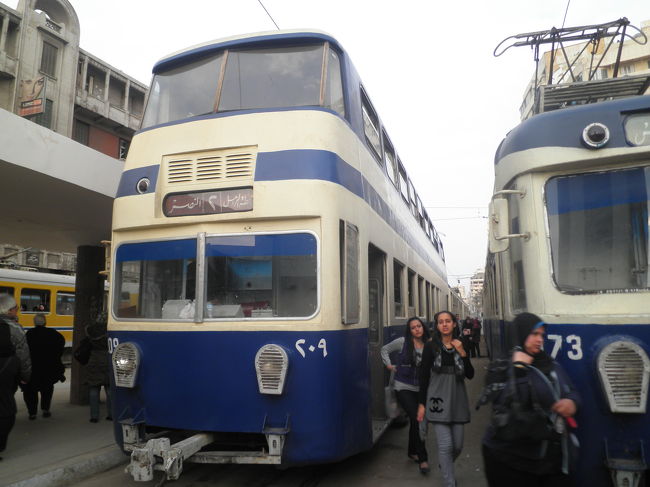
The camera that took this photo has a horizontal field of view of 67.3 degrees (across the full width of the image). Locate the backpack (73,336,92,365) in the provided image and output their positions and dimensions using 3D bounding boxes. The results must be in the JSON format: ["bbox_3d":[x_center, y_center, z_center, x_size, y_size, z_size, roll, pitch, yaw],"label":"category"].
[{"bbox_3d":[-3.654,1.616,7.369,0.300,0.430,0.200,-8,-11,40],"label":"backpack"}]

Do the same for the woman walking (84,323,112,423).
[{"bbox_3d":[-3.437,1.875,7.410,0.500,1.590,0.400,0,-9,-6],"label":"woman walking"}]

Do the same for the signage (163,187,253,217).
[{"bbox_3d":[-1.032,-0.355,4.256,0.885,0.219,0.060,-3,-9,17],"label":"signage"}]

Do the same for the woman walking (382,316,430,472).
[{"bbox_3d":[0.964,1.658,5.489,0.560,1.610,0.450,0,-9,-5],"label":"woman walking"}]

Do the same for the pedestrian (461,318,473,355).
[{"bbox_3d":[5.691,3.729,19.463,0.500,1.600,0.380,-3,-9,14],"label":"pedestrian"}]

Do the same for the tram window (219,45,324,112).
[{"bbox_3d":[-0.489,-1.573,4.609,0.987,0.708,0.100,-2,-21,7],"label":"tram window"}]

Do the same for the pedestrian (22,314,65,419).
[{"bbox_3d":[-4.466,1.933,7.773,0.600,1.610,0.400,1,-9,-13],"label":"pedestrian"}]

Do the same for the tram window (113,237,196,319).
[{"bbox_3d":[-1.512,0.324,4.324,0.965,0.735,0.070,-5,-9,24],"label":"tram window"}]

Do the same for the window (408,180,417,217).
[{"bbox_3d":[1.591,-0.800,8.870,0.070,0.540,1.000,-7,-10,16],"label":"window"}]

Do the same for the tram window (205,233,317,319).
[{"bbox_3d":[-0.529,0.266,4.029,0.974,0.735,0.070,-2,-9,9],"label":"tram window"}]

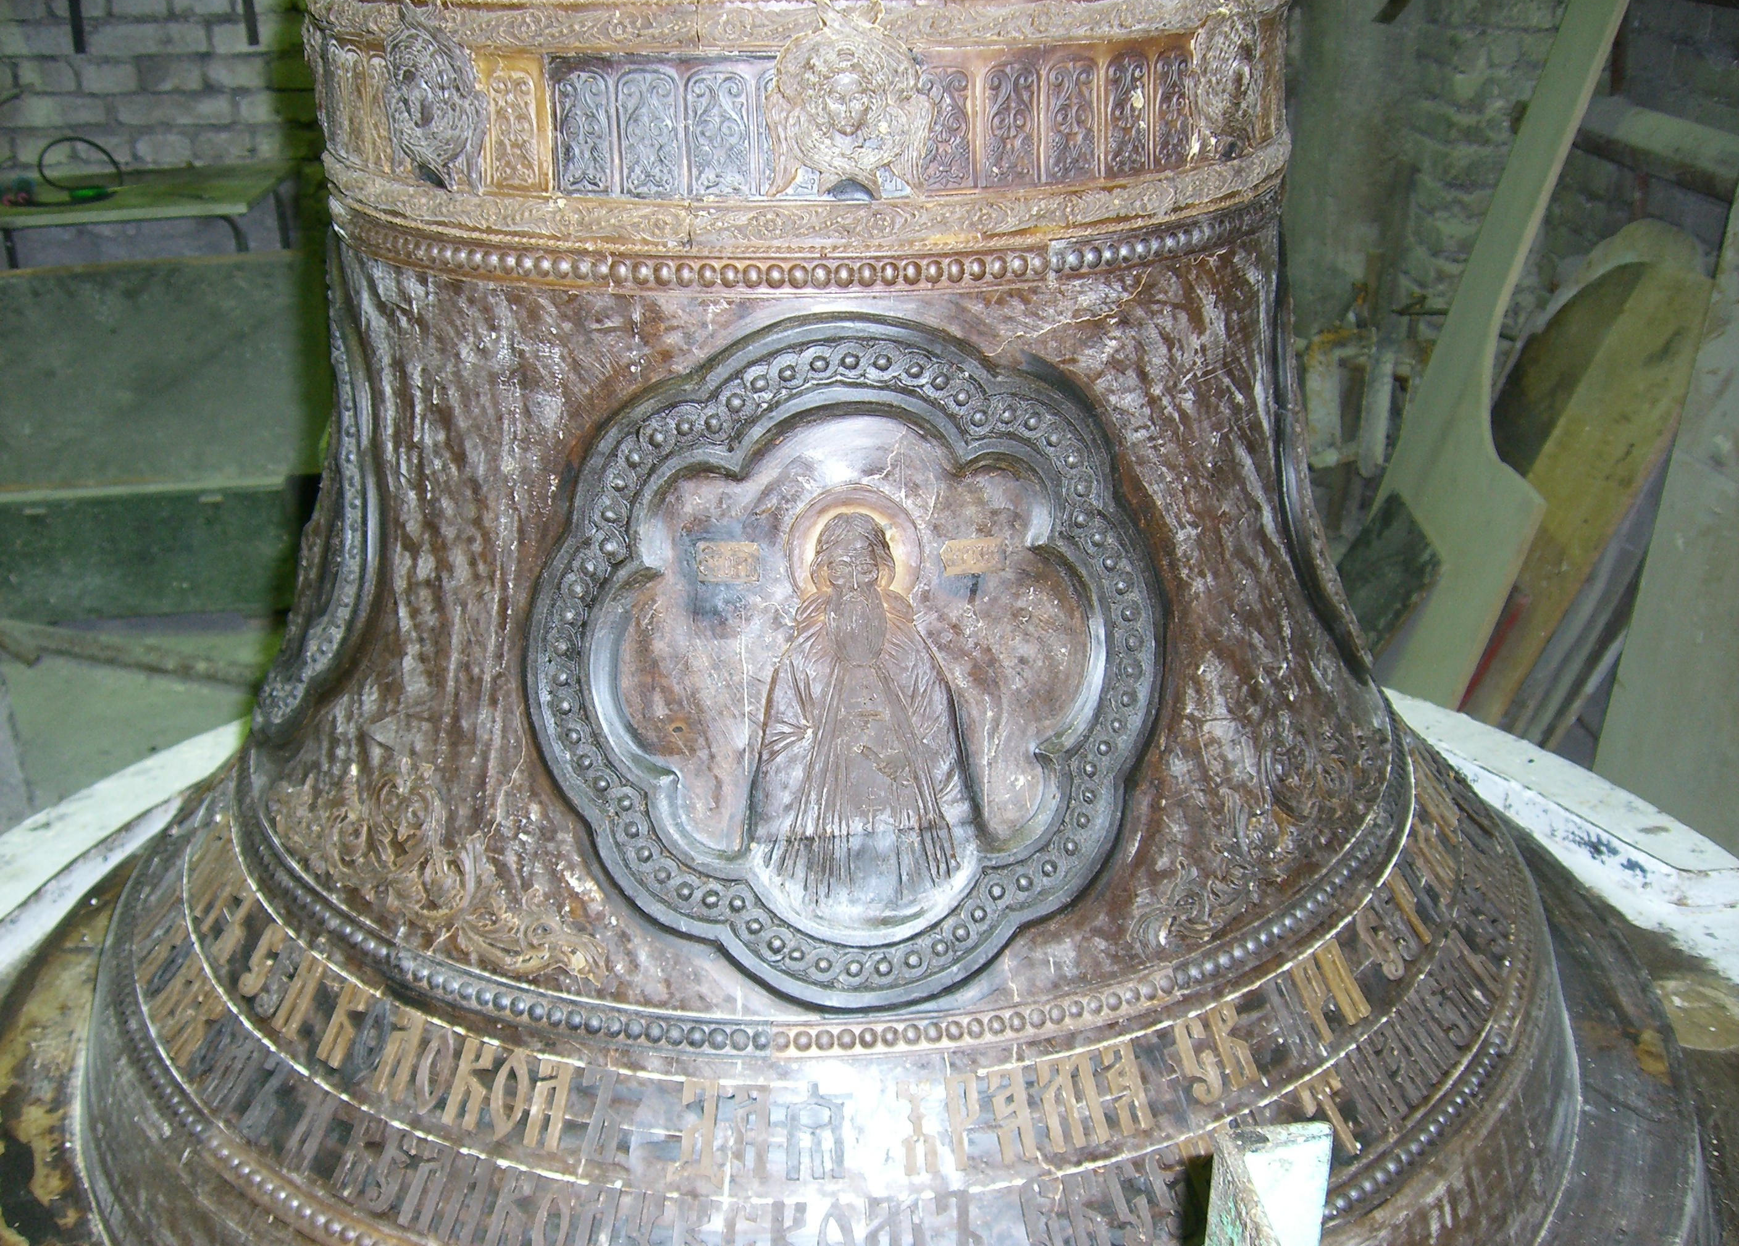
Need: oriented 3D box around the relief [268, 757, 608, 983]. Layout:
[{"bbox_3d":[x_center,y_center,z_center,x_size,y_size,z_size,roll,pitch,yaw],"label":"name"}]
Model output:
[{"bbox_3d":[-0.319,0.137,1.304,0.394,0.111,0.050,20,14,39],"label":"relief"}]

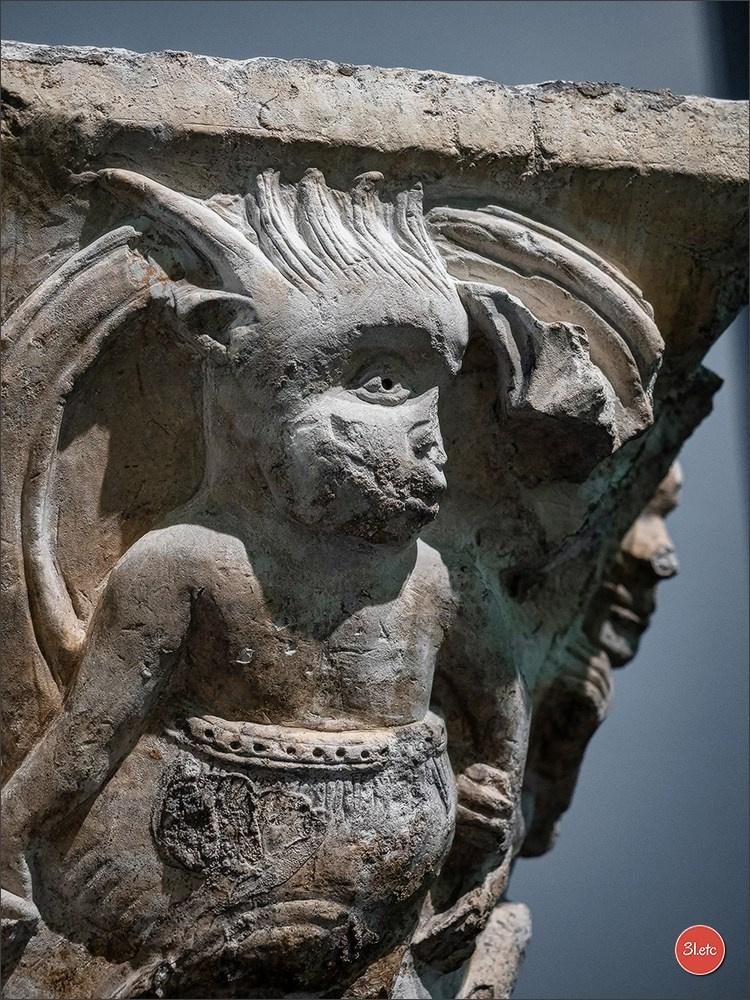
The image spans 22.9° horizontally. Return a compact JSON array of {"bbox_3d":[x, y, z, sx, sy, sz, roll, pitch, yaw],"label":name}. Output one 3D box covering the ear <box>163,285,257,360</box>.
[{"bbox_3d":[-0.116,-0.125,1.300,0.063,0.050,0.040,0,-18,-7],"label":"ear"}]

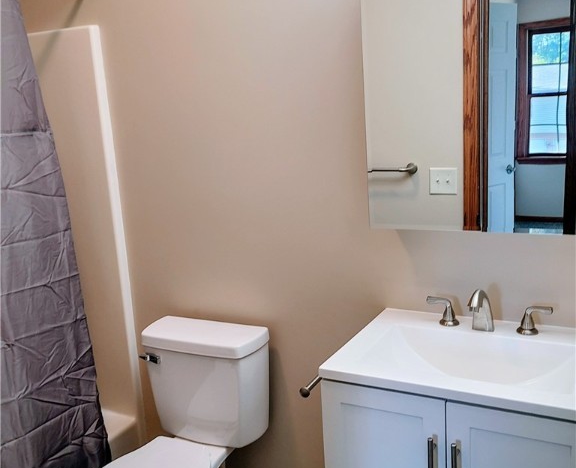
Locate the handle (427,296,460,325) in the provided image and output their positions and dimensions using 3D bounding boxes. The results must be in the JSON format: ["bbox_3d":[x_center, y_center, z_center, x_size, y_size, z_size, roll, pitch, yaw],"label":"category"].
[{"bbox_3d":[0.439,0.215,1.637,0.093,0.076,0.054,2,11,28],"label":"handle"}]

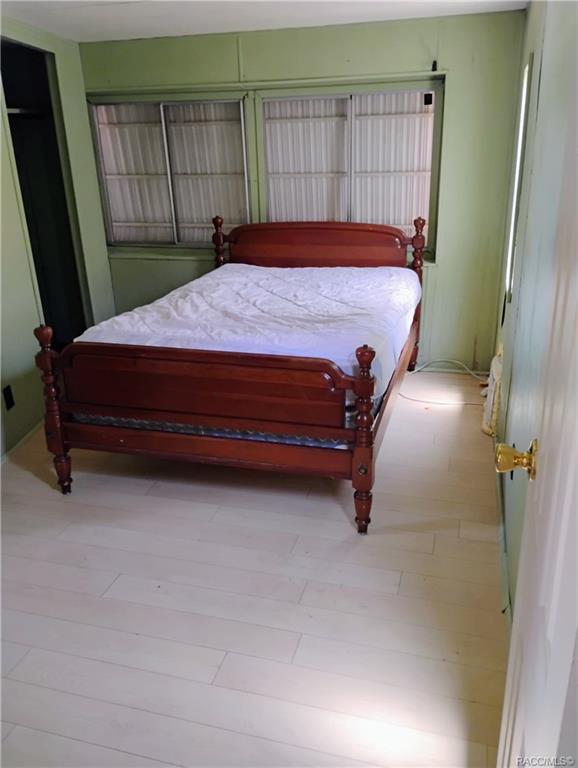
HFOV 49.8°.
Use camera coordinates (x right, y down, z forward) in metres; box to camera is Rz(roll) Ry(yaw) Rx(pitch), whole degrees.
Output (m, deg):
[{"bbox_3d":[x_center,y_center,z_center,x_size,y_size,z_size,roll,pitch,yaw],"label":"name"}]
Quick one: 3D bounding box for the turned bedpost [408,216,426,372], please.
[{"bbox_3d":[0.835,-0.562,4.111,0.087,1.030,0.087,5,21,16],"label":"turned bedpost"}]

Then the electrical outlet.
[{"bbox_3d":[-1.488,0.074,3.314,0.012,0.116,0.072,4,21,14],"label":"electrical outlet"}]

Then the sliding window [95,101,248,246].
[{"bbox_3d":[-0.806,-1.441,4.343,1.095,0.961,0.070,3,21,13],"label":"sliding window"}]

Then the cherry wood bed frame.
[{"bbox_3d":[-0.098,-0.272,3.406,1.456,1.030,2.065,5,21,16],"label":"cherry wood bed frame"}]

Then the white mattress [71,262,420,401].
[{"bbox_3d":[-0.094,-0.358,3.378,1.370,0.240,1.890,5,21,16],"label":"white mattress"}]

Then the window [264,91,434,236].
[{"bbox_3d":[0.375,-1.351,4.005,1.060,0.940,0.080,4,21,14],"label":"window"}]

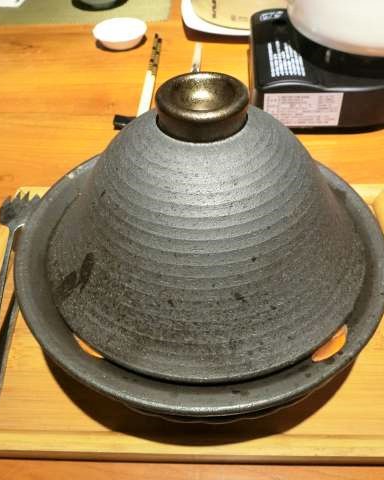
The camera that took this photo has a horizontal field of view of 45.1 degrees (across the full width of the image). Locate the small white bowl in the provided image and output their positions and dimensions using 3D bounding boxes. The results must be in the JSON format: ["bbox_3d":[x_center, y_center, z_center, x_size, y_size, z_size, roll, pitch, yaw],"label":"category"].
[{"bbox_3d":[-0.112,-0.321,0.732,0.085,0.023,0.085,0,48,2],"label":"small white bowl"}]

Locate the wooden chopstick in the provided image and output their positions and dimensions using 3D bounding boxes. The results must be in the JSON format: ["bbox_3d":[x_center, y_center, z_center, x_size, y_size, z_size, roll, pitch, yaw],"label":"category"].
[{"bbox_3d":[-0.059,-0.239,0.657,0.017,0.010,0.265,0,46,2],"label":"wooden chopstick"}]

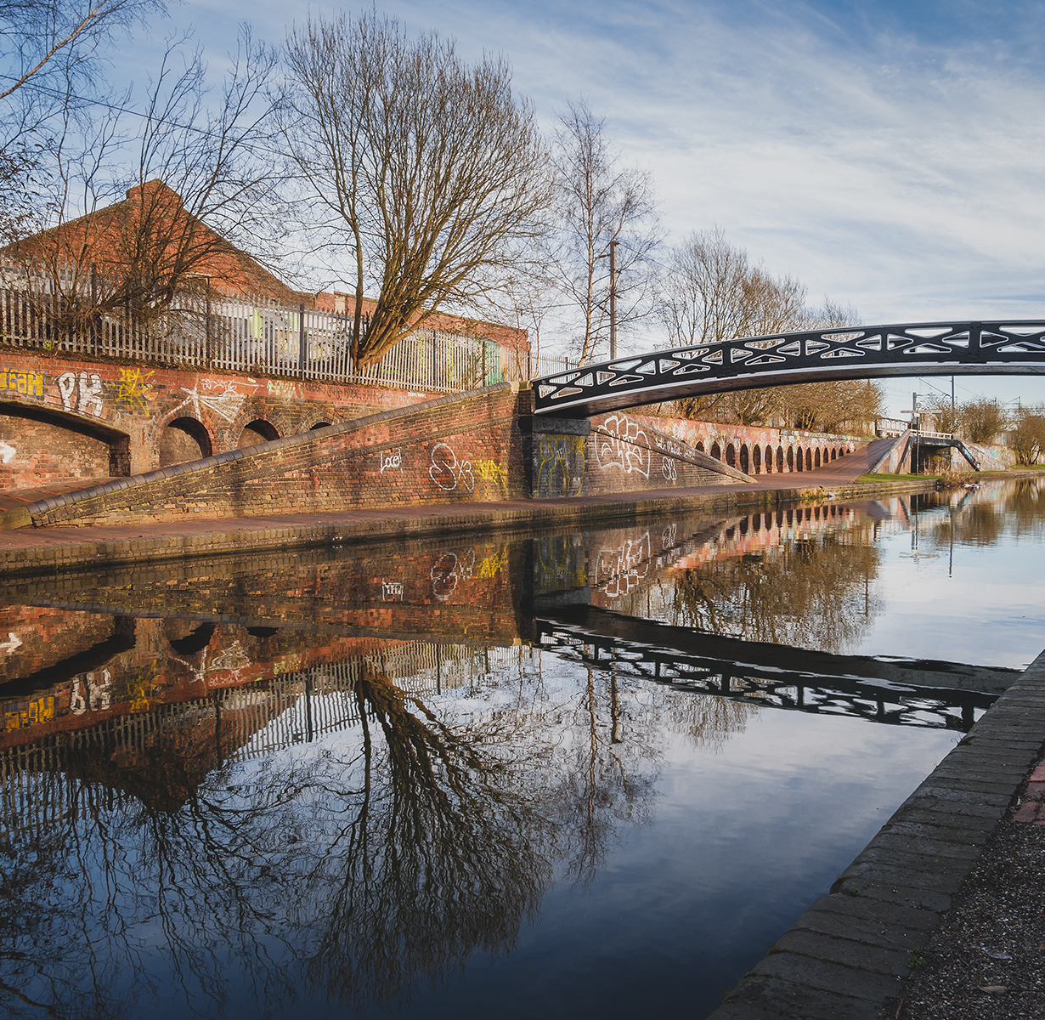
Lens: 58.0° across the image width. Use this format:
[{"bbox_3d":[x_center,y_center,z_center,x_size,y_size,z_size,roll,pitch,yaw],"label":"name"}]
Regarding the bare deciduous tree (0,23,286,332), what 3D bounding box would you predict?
[{"bbox_3d":[-7.130,-5.960,17.820,5.220,6.070,4.800,0,3,0],"label":"bare deciduous tree"}]

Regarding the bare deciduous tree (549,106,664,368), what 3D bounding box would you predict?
[{"bbox_3d":[3.010,-9.290,34.480,4.110,11.140,4.100,0,3,0],"label":"bare deciduous tree"}]

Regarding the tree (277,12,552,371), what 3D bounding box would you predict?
[{"bbox_3d":[-2.720,-7.830,23.840,6.980,9.260,6.500,0,3,0],"label":"tree"}]

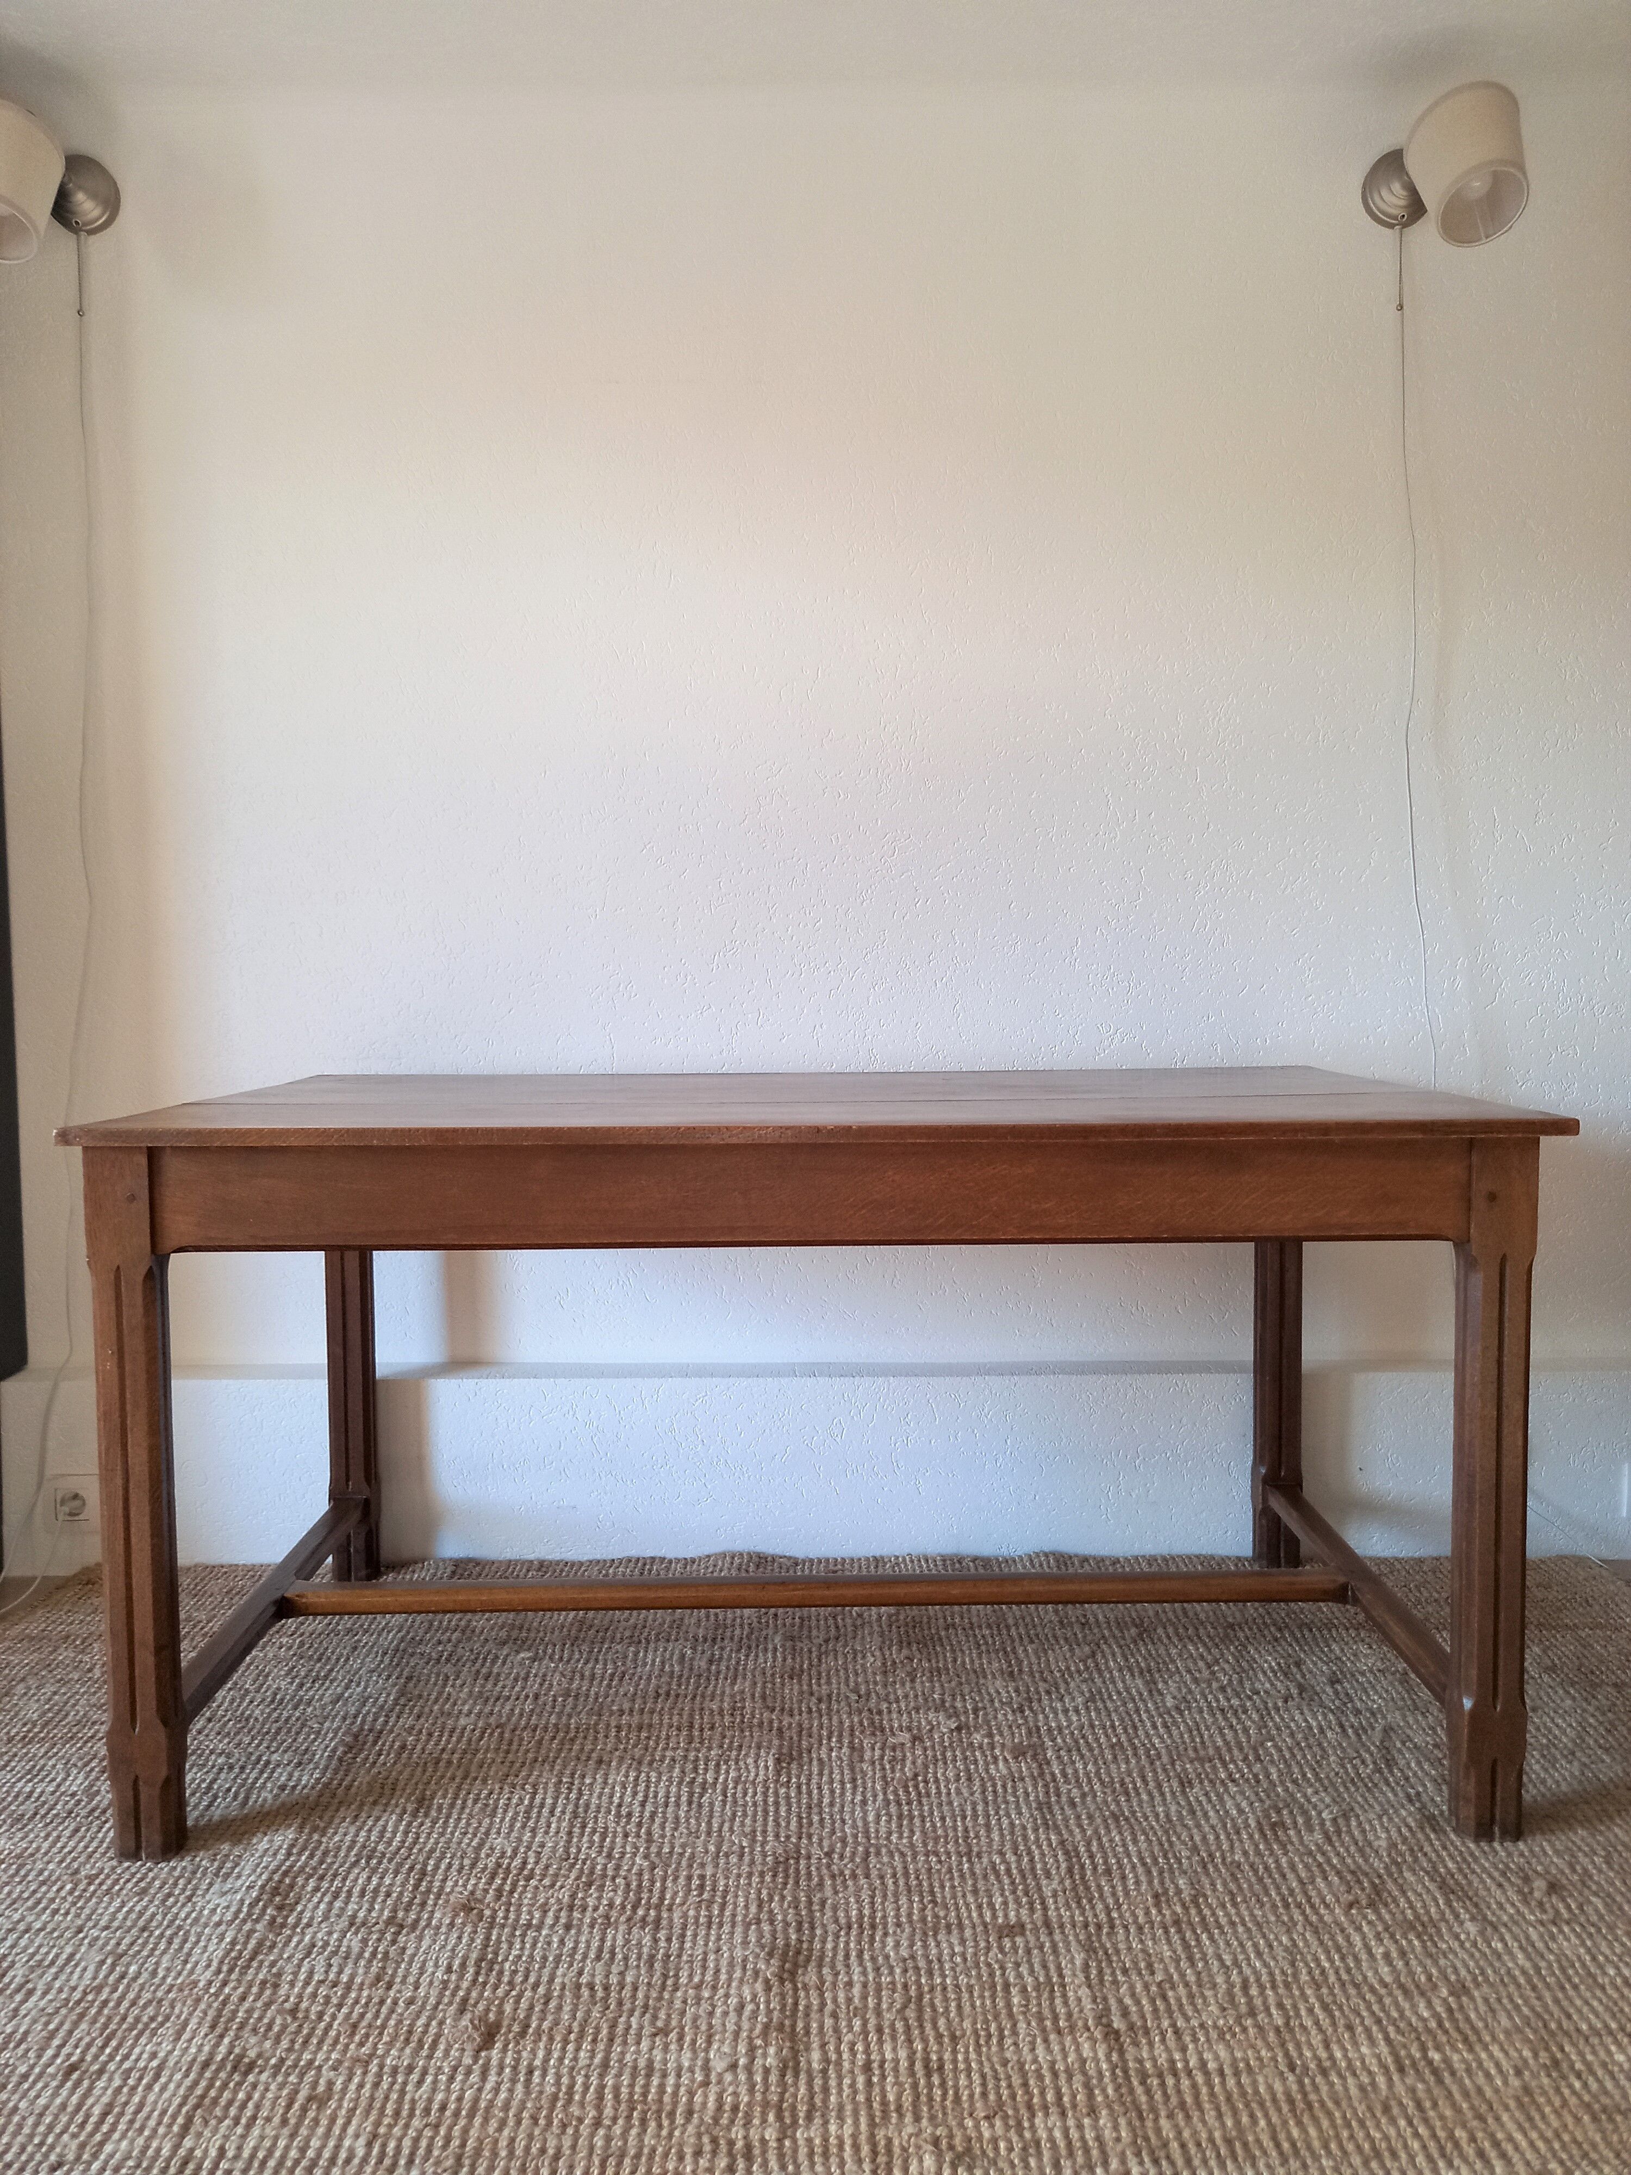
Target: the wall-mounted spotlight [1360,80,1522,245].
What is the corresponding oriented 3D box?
[{"bbox_3d":[0.903,-1.298,2.248,0.156,0.240,0.310,0,4,0],"label":"wall-mounted spotlight"}]

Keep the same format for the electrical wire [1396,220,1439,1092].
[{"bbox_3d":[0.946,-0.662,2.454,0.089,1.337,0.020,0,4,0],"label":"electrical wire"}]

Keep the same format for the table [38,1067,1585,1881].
[{"bbox_3d":[0.002,0.392,2.051,1.549,0.774,0.858,0,4,0],"label":"table"}]

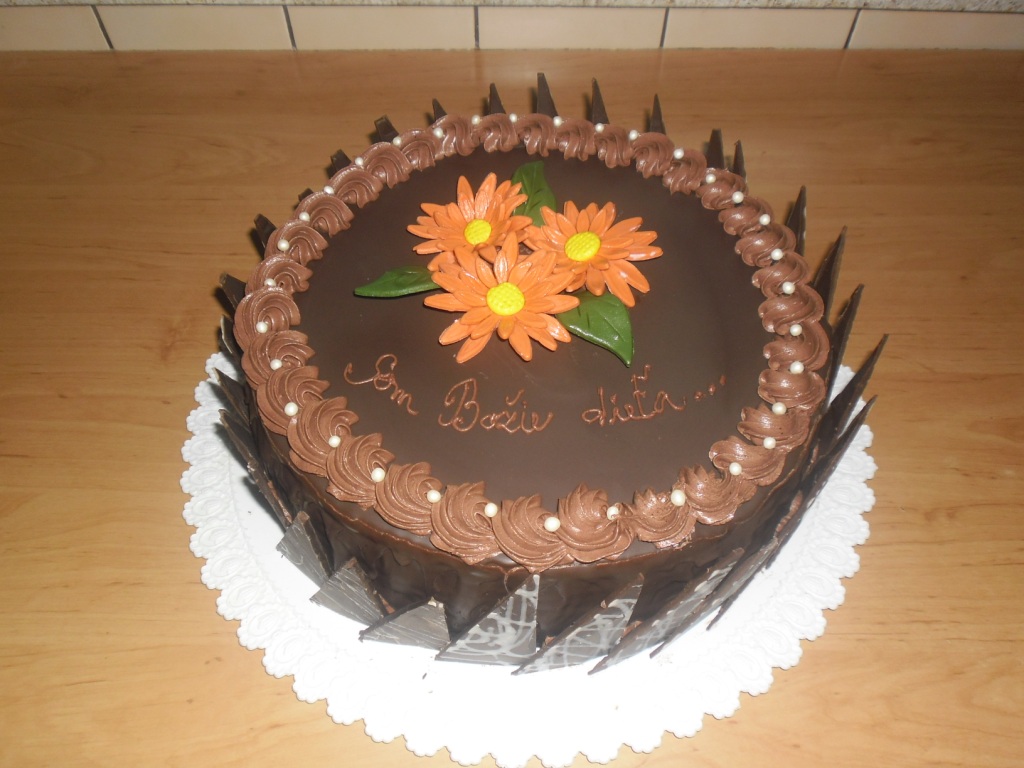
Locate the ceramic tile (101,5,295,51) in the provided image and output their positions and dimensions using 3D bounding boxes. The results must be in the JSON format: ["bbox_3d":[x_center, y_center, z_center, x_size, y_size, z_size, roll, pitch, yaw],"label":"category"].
[{"bbox_3d":[-0.254,-0.289,0.644,0.147,0.036,0.008,0,54,1],"label":"ceramic tile"}]

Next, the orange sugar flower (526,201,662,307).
[{"bbox_3d":[0.039,-0.062,0.377,0.065,0.023,0.067,-1,54,0],"label":"orange sugar flower"}]

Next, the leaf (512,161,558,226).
[{"bbox_3d":[0.012,-0.096,0.410,0.026,0.010,0.055,5,55,4],"label":"leaf"}]

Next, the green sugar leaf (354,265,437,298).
[{"bbox_3d":[-0.046,-0.048,0.376,0.055,0.010,0.023,-8,55,-6],"label":"green sugar leaf"}]

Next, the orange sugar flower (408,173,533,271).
[{"bbox_3d":[-0.020,-0.078,0.389,0.062,0.023,0.066,-1,54,0],"label":"orange sugar flower"}]

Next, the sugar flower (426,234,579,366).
[{"bbox_3d":[-0.004,-0.039,0.359,0.070,0.026,0.072,-1,54,0],"label":"sugar flower"}]

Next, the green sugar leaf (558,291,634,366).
[{"bbox_3d":[0.040,-0.028,0.361,0.032,0.010,0.056,-20,57,-13],"label":"green sugar leaf"}]

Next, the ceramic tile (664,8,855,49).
[{"bbox_3d":[0.197,-0.287,0.639,0.147,0.036,0.008,0,54,1],"label":"ceramic tile"}]

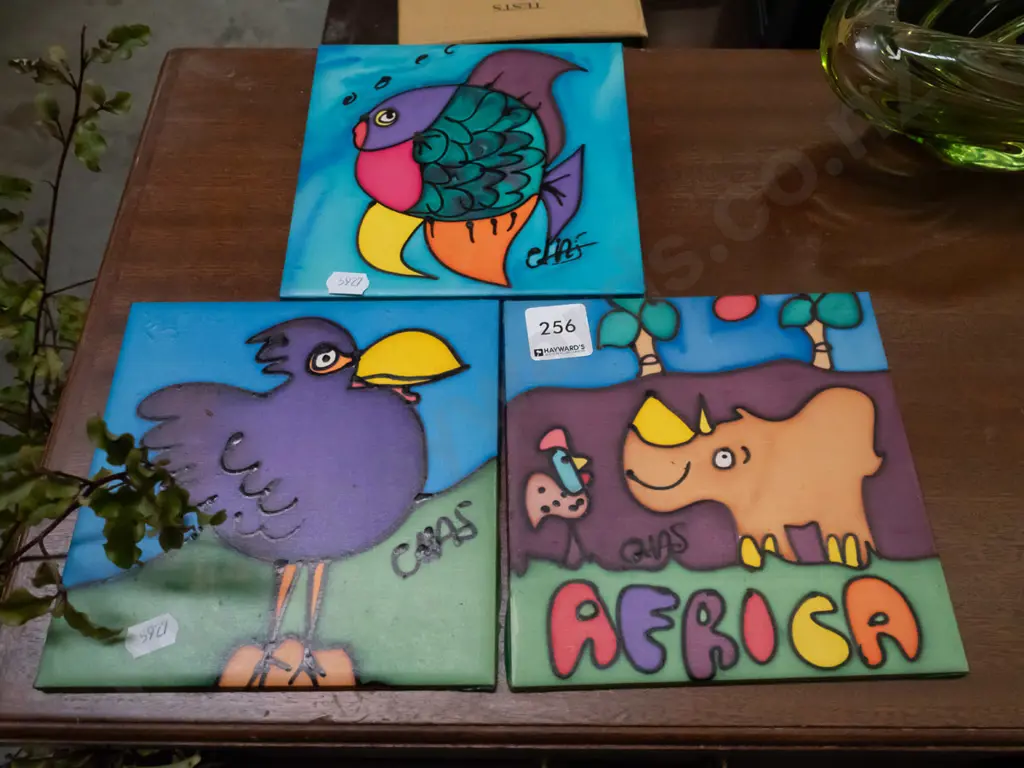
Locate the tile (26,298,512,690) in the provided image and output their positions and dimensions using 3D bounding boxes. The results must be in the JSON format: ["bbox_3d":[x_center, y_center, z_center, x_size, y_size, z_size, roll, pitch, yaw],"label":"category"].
[{"bbox_3d":[-0.113,0.049,0.433,0.210,0.015,0.210,0,62,0],"label":"tile"}]

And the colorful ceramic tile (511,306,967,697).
[{"bbox_3d":[0.103,0.046,0.434,0.210,0.015,0.210,-1,62,0],"label":"colorful ceramic tile"}]

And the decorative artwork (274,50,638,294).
[{"bbox_3d":[-0.029,-0.140,0.533,0.210,0.015,0.210,0,62,0],"label":"decorative artwork"}]

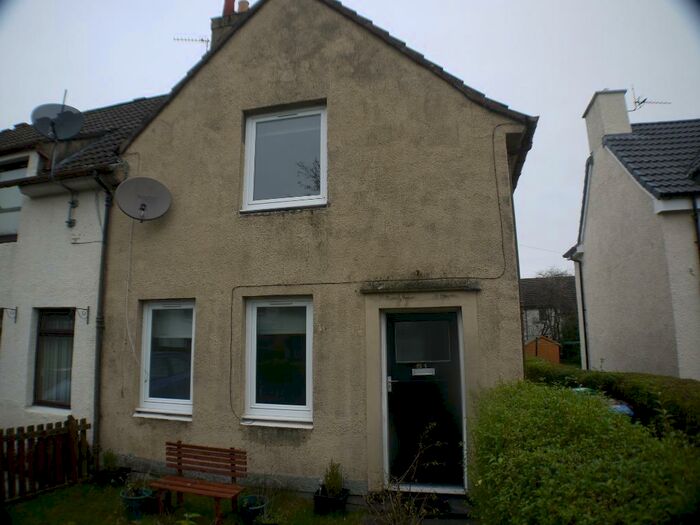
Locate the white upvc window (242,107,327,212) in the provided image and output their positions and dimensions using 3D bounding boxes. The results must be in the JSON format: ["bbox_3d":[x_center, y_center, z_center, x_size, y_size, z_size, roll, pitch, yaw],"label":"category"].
[{"bbox_3d":[-0.859,-1.361,7.472,1.180,1.330,0.100,-3,-10,15],"label":"white upvc window"}]

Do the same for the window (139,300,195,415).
[{"bbox_3d":[-2.407,1.236,7.473,0.800,1.470,0.100,-3,-10,15],"label":"window"}]

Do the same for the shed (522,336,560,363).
[{"bbox_3d":[9.107,4.601,26.821,1.750,2.100,2.100,-3,-10,15],"label":"shed"}]

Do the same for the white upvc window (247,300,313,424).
[{"bbox_3d":[-0.888,1.188,7.052,0.920,1.510,0.100,-3,-10,15],"label":"white upvc window"}]

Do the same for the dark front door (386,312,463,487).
[{"bbox_3d":[0.852,1.546,6.500,0.850,1.970,0.070,-3,-10,15],"label":"dark front door"}]

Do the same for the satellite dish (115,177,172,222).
[{"bbox_3d":[-2.709,-0.827,7.428,0.700,0.620,0.420,2,-10,-15],"label":"satellite dish"}]

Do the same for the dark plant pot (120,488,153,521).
[{"bbox_3d":[-2.426,2.768,6.450,0.360,0.300,0.360,0,-10,0],"label":"dark plant pot"}]

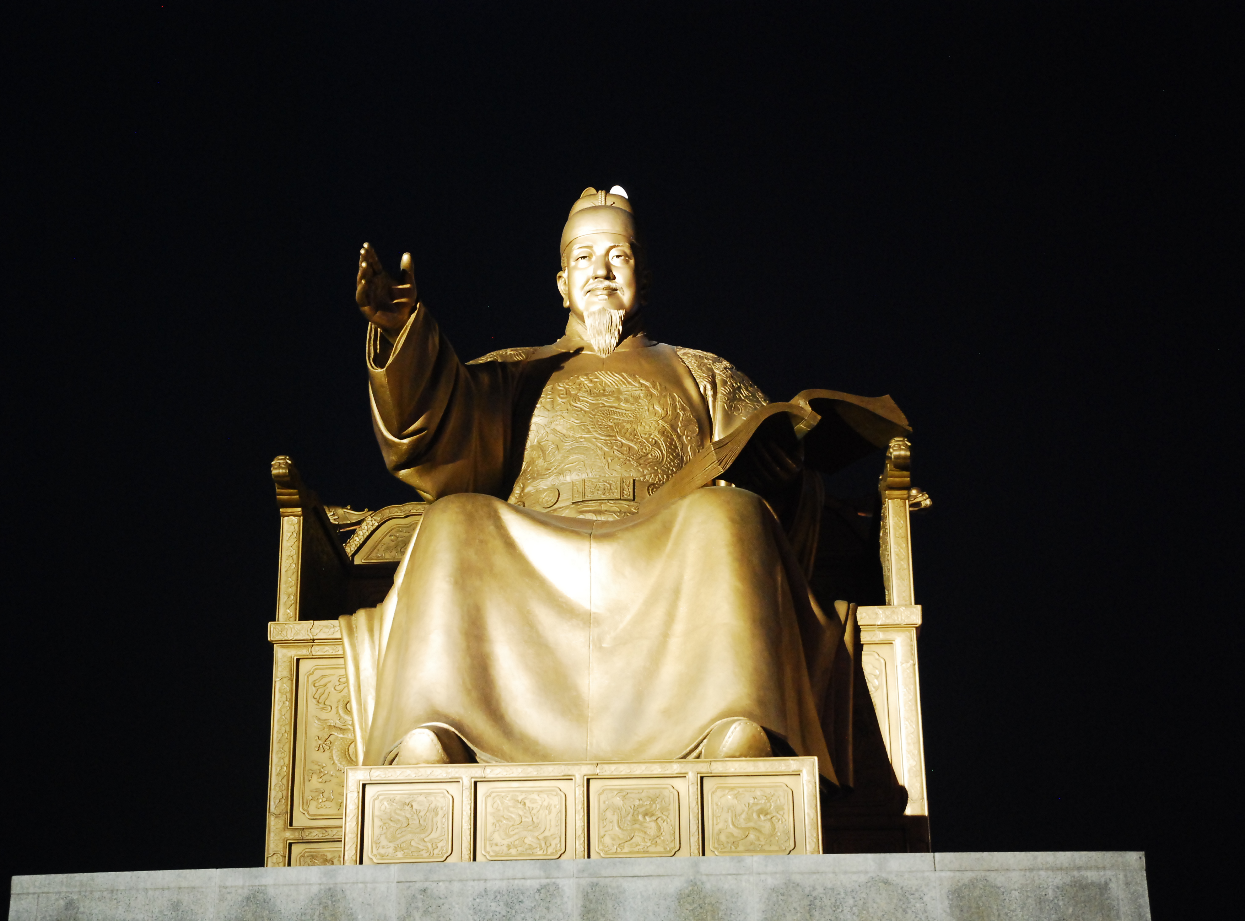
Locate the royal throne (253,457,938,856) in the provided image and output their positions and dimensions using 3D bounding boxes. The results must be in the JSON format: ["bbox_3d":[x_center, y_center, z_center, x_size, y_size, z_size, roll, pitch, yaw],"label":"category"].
[{"bbox_3d":[-0.169,1.505,15.457,4.760,3.600,3.550,-2,-20,3],"label":"royal throne"}]

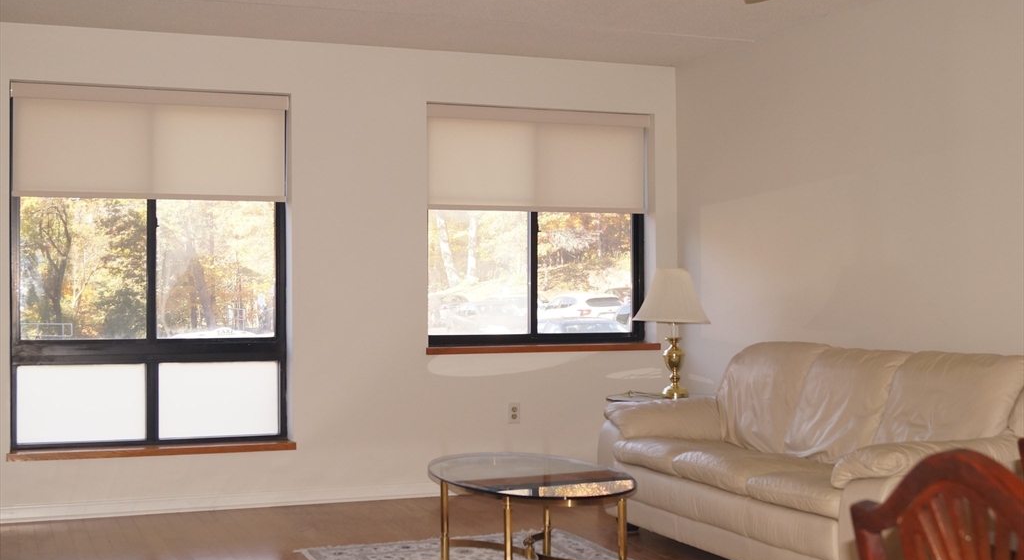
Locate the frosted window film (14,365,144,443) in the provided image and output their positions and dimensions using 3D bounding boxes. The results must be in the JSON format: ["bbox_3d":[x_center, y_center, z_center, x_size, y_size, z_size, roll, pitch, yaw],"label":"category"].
[{"bbox_3d":[-2.188,0.628,6.512,0.620,0.405,0.020,0,0,-21],"label":"frosted window film"}]

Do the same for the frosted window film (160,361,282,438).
[{"bbox_3d":[-1.546,0.633,6.761,0.622,0.394,0.020,0,0,-21],"label":"frosted window film"}]

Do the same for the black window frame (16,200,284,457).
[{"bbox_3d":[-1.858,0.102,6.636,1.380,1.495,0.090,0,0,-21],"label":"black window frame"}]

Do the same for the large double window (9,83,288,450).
[{"bbox_3d":[-1.850,-0.062,6.612,1.380,1.825,0.120,0,0,-21],"label":"large double window"}]

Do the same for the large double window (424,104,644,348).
[{"bbox_3d":[0.143,-0.301,7.386,1.400,1.335,0.120,0,0,-21],"label":"large double window"}]

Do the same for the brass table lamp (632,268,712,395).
[{"bbox_3d":[0.867,0.287,6.803,0.416,0.695,0.416,0,0,0],"label":"brass table lamp"}]

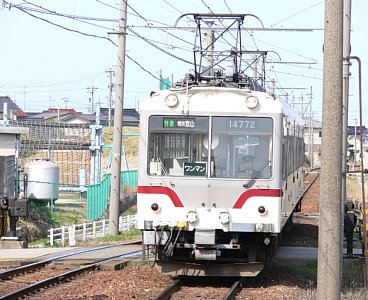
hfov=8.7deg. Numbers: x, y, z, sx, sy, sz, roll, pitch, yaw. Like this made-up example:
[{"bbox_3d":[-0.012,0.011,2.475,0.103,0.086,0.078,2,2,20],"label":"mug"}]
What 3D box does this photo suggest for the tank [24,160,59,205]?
[{"bbox_3d":[-5.097,1.175,86.500,1.230,1.600,1.230,1,0,0],"label":"tank"}]

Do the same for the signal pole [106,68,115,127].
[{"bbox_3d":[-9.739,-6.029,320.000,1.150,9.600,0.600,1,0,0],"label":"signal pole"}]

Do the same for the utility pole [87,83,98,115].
[{"bbox_3d":[-15.344,-6.624,405.000,2.000,10.000,0.600,1,0,0],"label":"utility pole"}]

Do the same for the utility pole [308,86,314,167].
[{"bbox_3d":[12.934,-2.333,245.000,0.600,8.200,0.400,1,0,0],"label":"utility pole"}]

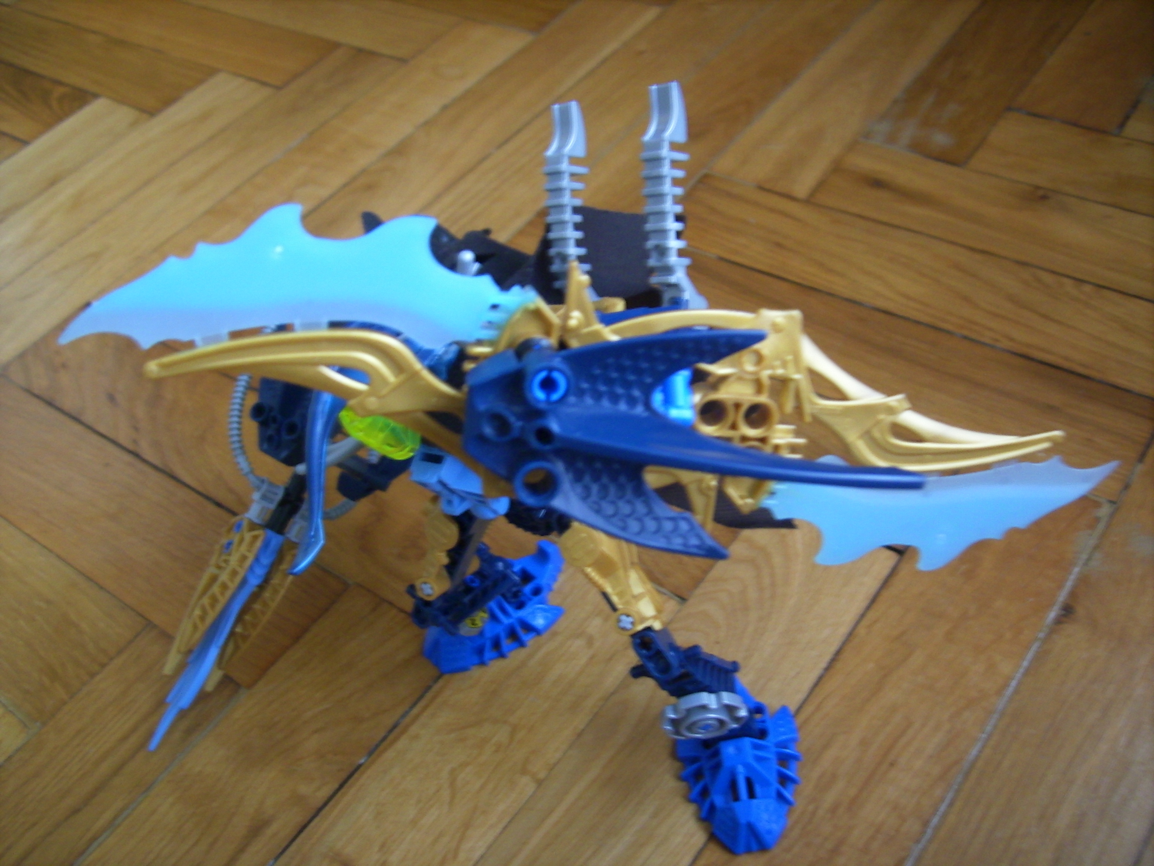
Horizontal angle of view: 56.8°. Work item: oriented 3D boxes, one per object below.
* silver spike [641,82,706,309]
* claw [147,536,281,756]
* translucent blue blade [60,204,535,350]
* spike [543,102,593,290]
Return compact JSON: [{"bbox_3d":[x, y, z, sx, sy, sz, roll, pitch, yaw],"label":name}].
[{"bbox_3d":[0.022,-0.053,0.247,0.008,0.054,0.011,-3,0,38],"label":"silver spike"},{"bbox_3d":[-0.117,0.065,0.343,0.018,0.007,0.075,-4,56,62],"label":"claw"},{"bbox_3d":[-0.043,-0.025,0.174,0.080,0.025,0.007,0,18,-9],"label":"translucent blue blade"},{"bbox_3d":[-0.001,-0.056,0.268,0.008,0.054,0.011,-3,0,38],"label":"spike"}]

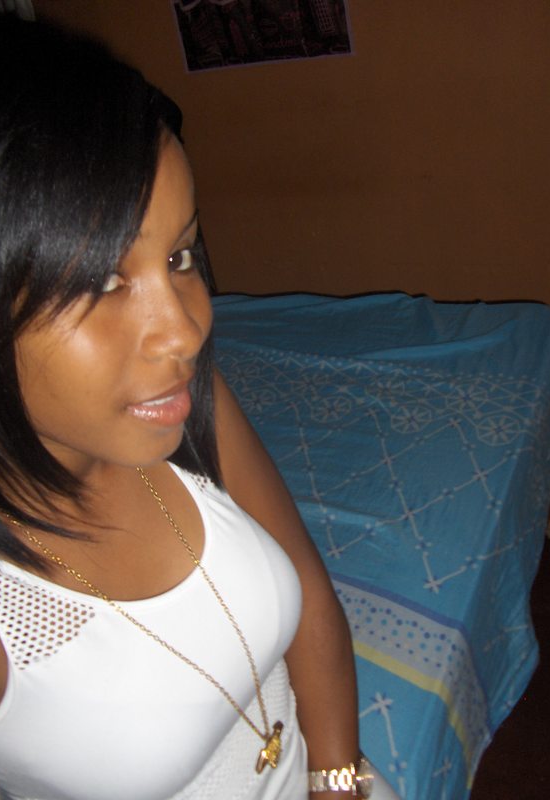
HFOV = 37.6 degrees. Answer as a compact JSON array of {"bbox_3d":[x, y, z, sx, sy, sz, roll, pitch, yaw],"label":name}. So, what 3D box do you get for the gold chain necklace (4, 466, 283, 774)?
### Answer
[{"bbox_3d":[-0.098,0.160,0.615,0.180,0.280,0.125,12,39,31],"label":"gold chain necklace"}]

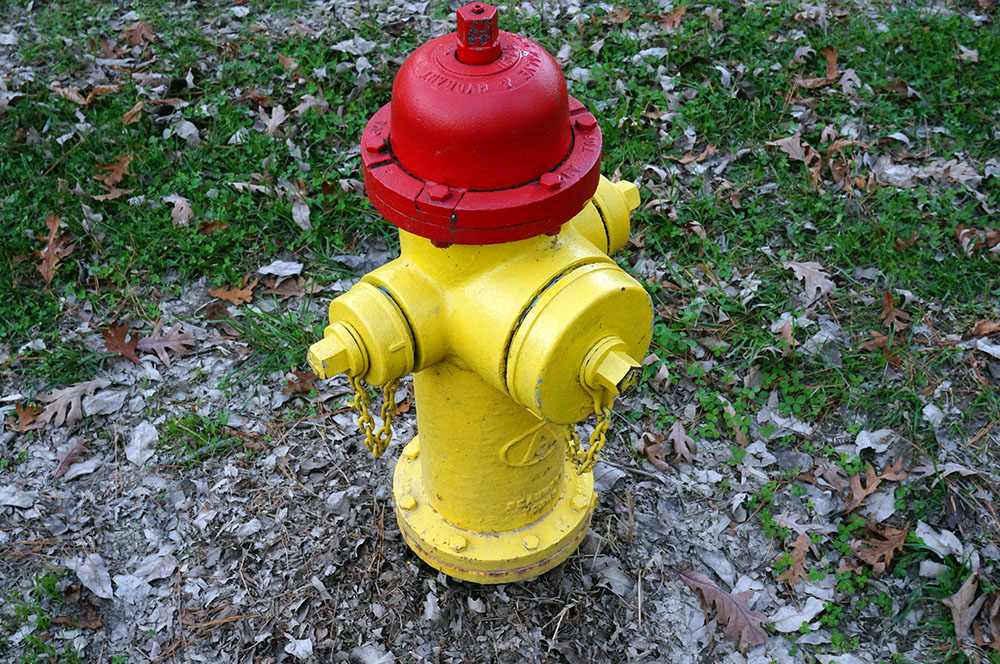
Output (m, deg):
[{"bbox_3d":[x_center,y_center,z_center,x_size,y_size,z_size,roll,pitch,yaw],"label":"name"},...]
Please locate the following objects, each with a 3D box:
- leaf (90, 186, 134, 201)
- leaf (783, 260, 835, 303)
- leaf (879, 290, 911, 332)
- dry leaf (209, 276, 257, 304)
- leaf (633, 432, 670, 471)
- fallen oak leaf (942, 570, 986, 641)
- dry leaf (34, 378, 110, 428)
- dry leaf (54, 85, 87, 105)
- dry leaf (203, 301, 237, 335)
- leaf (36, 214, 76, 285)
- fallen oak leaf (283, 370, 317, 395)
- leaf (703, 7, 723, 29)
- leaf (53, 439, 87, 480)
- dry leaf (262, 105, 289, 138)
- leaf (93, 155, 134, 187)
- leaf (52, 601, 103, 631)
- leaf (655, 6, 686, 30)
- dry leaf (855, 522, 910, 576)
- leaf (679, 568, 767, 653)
[{"bbox_3d":[-0.725,-0.261,2.179,0.081,0.025,0.032,-15,45,-14],"label":"leaf"},{"bbox_3d":[0.549,-0.097,2.056,0.059,0.025,0.097,-19,52,-10],"label":"leaf"},{"bbox_3d":[0.668,-0.034,1.996,0.046,0.025,0.079,-23,54,-10],"label":"leaf"},{"bbox_3d":[-0.446,-0.075,1.970,0.081,0.022,0.065,12,45,14],"label":"dry leaf"},{"bbox_3d":[0.230,0.182,1.770,0.046,0.030,0.069,-2,47,1],"label":"leaf"},{"bbox_3d":[0.588,0.344,1.478,0.041,0.025,0.095,30,52,30],"label":"fallen oak leaf"},{"bbox_3d":[-0.662,0.108,1.808,0.125,0.020,0.083,-29,49,-26],"label":"dry leaf"},{"bbox_3d":[-0.890,-0.496,2.423,0.108,0.025,0.030,22,48,24],"label":"dry leaf"},{"bbox_3d":[-0.462,-0.019,1.934,0.031,0.022,0.079,-20,46,-19],"label":"dry leaf"},{"bbox_3d":[-0.822,-0.155,2.154,0.068,0.030,0.156,-1,59,-8],"label":"leaf"},{"bbox_3d":[-0.314,0.080,1.824,0.057,0.022,0.040,-18,45,-16],"label":"fallen oak leaf"},{"bbox_3d":[0.518,-0.751,2.773,0.044,0.022,0.071,-41,69,-12],"label":"leaf"},{"bbox_3d":[-0.632,0.186,1.704,0.041,0.020,0.061,29,51,29],"label":"leaf"},{"bbox_3d":[-0.455,-0.427,2.349,0.055,0.030,0.094,-4,43,-3],"label":"dry leaf"},{"bbox_3d":[-0.735,-0.303,2.211,0.074,0.025,0.080,-12,44,-11],"label":"leaf"},{"bbox_3d":[-0.543,0.365,1.512,0.064,0.020,0.034,5,43,7],"label":"leaf"},{"bbox_3d":[0.393,-0.698,2.598,0.088,0.025,0.062,-18,45,-17],"label":"leaf"},{"bbox_3d":[0.538,0.296,1.640,0.054,0.028,0.104,23,47,25],"label":"dry leaf"},{"bbox_3d":[0.312,0.365,1.569,0.077,0.025,0.155,-18,45,-18],"label":"leaf"}]

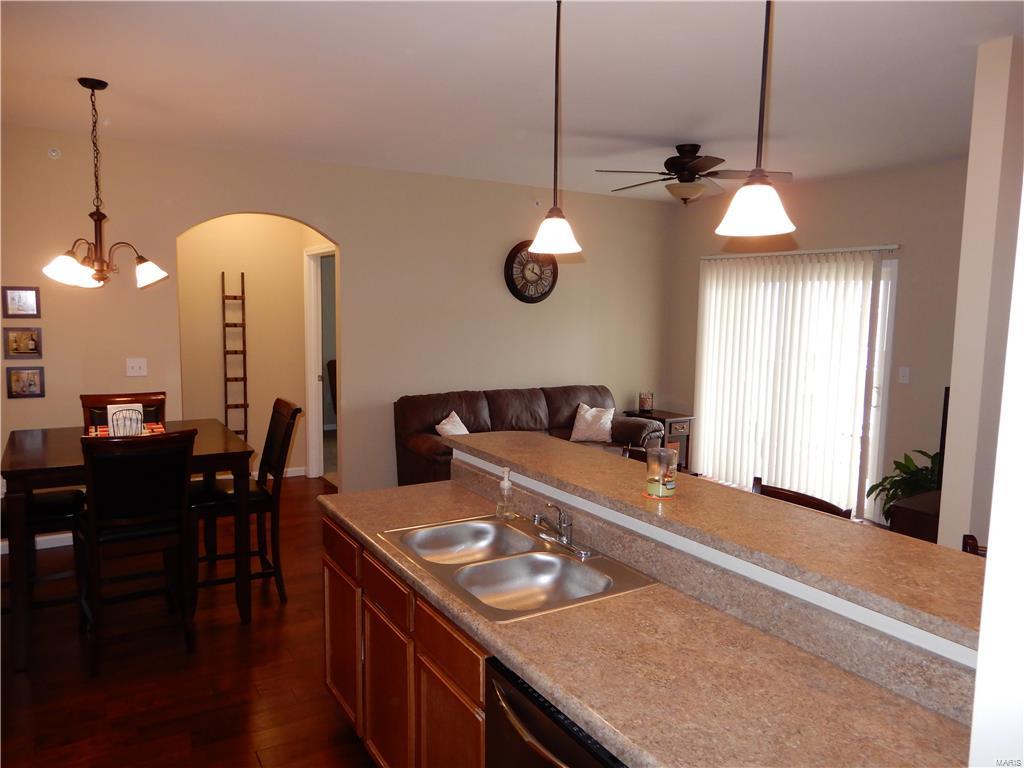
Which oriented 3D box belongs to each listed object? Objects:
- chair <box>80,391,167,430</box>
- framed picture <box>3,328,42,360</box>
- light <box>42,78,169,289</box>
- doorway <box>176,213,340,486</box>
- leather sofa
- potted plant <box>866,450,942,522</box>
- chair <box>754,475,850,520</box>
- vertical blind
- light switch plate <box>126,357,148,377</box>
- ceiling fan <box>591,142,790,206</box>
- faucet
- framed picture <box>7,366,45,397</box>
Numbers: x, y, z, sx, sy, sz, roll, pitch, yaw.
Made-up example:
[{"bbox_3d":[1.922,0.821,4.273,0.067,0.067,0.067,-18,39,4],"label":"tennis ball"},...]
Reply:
[{"bbox_3d":[-2.244,0.638,4.195,0.475,1.085,0.610,-3,7,-32],"label":"chair"},{"bbox_3d":[-3.179,-0.260,4.617,0.205,0.203,0.020,-3,7,-31],"label":"framed picture"},{"bbox_3d":[-2.097,-1.006,3.623,0.580,1.020,0.580,-3,7,-32],"label":"light"},{"bbox_3d":[-1.928,-0.115,5.493,1.165,2.330,0.120,-3,7,-31],"label":"doorway"},{"bbox_3d":[0.222,0.550,6.188,2.280,0.910,0.960,-3,7,-31],"label":"leather sofa"},{"bbox_3d":[2.808,0.724,4.965,0.540,0.550,0.540,-3,7,-31],"label":"potted plant"},{"bbox_3d":[0.764,0.902,2.374,0.500,1.070,0.460,-2,7,-22],"label":"chair"},{"bbox_3d":[2.329,-0.070,6.188,0.090,2.130,1.950,-3,7,-32],"label":"vertical blind"},{"bbox_3d":[-2.607,-0.114,4.943,0.121,0.121,0.010,-3,7,-32],"label":"light switch plate"},{"bbox_3d":[1.174,-1.405,4.797,1.270,0.400,1.270,-3,7,-31],"label":"ceiling fan"},{"bbox_3d":[0.150,0.464,2.354,0.150,0.140,0.290,-3,7,-31],"label":"faucet"},{"bbox_3d":[-3.152,-0.007,4.609,0.200,0.200,0.020,-3,7,-32],"label":"framed picture"}]

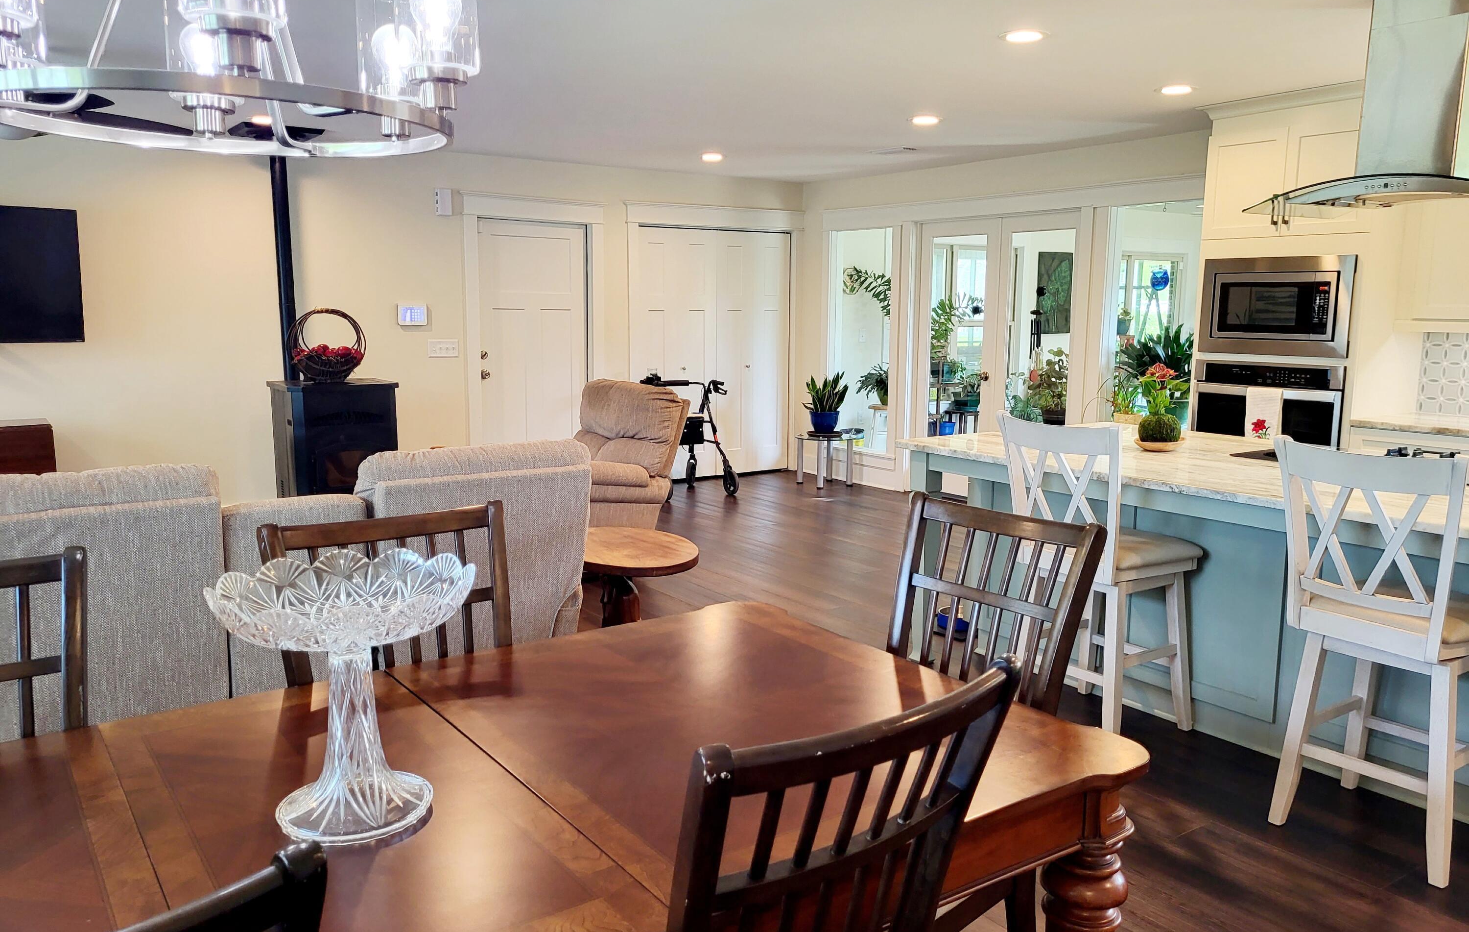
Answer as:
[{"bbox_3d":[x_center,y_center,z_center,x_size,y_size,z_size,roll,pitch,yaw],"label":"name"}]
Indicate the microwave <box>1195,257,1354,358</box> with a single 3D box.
[{"bbox_3d":[2.811,-0.799,5.532,0.420,0.472,0.755,-6,10,-34],"label":"microwave"}]

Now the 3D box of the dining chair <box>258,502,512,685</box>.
[{"bbox_3d":[-0.592,0.627,2.205,0.500,1.000,0.560,-5,10,-34],"label":"dining chair"}]

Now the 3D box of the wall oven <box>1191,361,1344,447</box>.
[{"bbox_3d":[2.839,-0.163,5.624,0.600,0.720,0.765,-5,10,-34],"label":"wall oven"}]

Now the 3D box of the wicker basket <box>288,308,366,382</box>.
[{"bbox_3d":[-2.484,-0.730,6.739,0.455,0.440,0.370,-6,10,-34],"label":"wicker basket"}]

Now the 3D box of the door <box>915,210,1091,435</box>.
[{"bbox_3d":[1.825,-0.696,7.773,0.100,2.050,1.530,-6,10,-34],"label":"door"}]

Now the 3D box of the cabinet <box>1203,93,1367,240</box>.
[{"bbox_3d":[2.873,-1.428,5.435,0.600,0.620,0.810,-5,10,-34],"label":"cabinet"}]

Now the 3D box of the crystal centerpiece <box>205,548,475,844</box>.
[{"bbox_3d":[-0.544,0.322,1.566,0.357,0.336,0.357,-6,10,-34],"label":"crystal centerpiece"}]

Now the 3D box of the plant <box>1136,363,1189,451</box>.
[{"bbox_3d":[1.621,-0.231,4.166,0.201,0.336,0.201,-5,10,-34],"label":"plant"}]

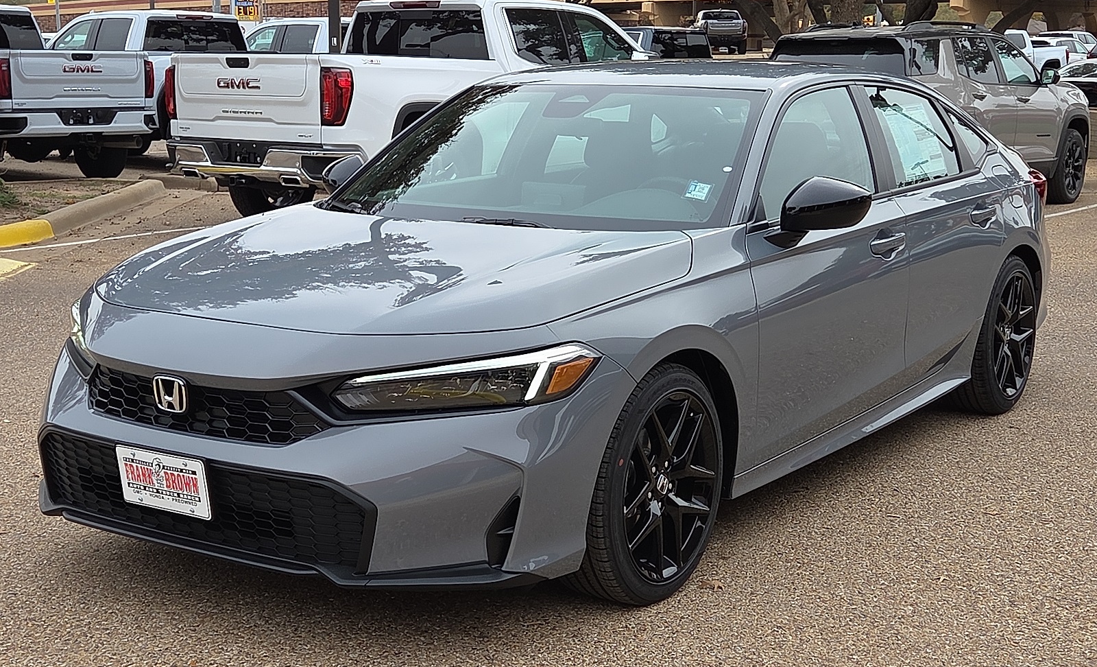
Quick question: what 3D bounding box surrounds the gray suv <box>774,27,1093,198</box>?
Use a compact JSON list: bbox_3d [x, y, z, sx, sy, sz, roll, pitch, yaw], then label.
[{"bbox_3d":[3.580,-2.080,15.270,1.940,1.730,4.830,7,12,38],"label":"gray suv"}]

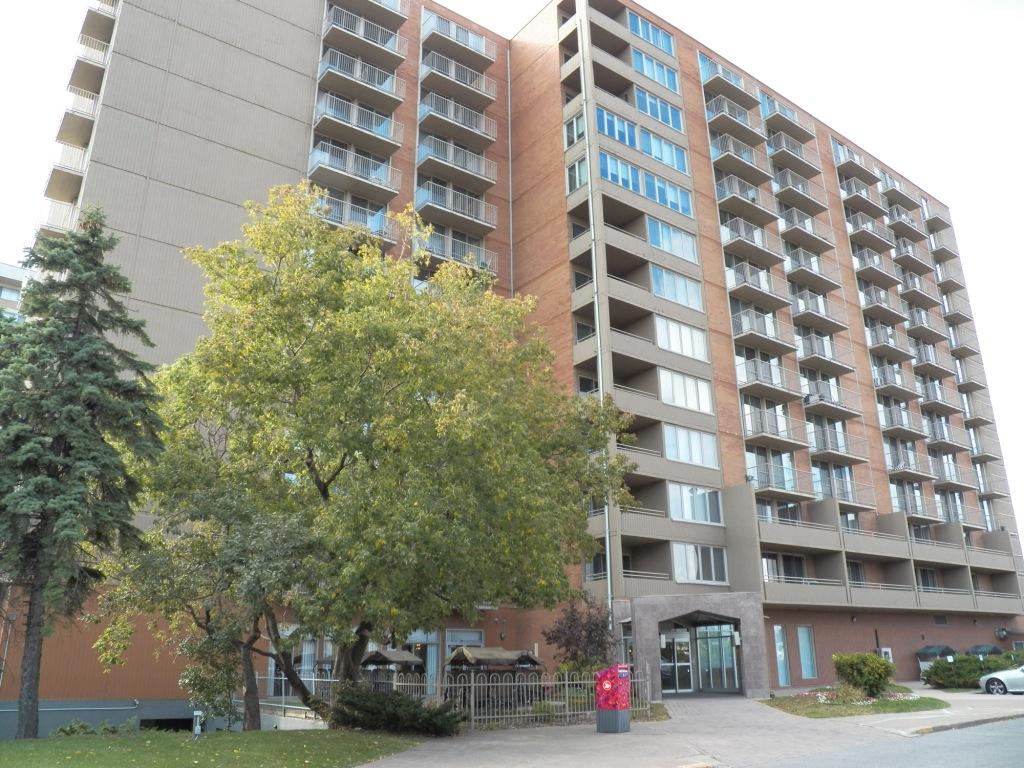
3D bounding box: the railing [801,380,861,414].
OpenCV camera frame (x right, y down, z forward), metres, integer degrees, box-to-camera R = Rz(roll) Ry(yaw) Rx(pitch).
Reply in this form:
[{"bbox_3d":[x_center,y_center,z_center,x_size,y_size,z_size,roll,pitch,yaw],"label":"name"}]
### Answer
[{"bbox_3d":[17.318,0.923,44.712,3.953,1.197,1.052,14,-24,-35],"label":"railing"}]

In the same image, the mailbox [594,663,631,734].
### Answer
[{"bbox_3d":[1.984,6.168,16.259,0.500,1.220,0.500,-13,-23,31],"label":"mailbox"}]

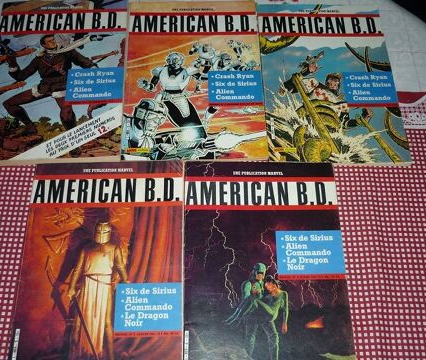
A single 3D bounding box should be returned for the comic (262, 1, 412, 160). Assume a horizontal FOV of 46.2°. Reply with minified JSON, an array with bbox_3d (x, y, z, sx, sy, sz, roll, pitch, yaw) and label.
[{"bbox_3d":[0.157,-0.139,0.679,0.181,0.006,0.263,0,64,-1],"label":"comic"}]

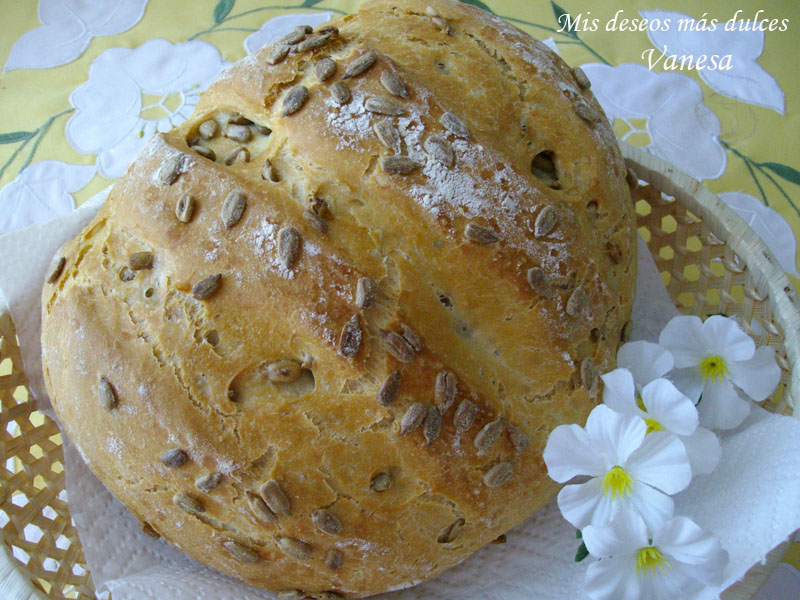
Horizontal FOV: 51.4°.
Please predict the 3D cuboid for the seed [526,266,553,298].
[{"bbox_3d":[0.040,-0.005,0.236,0.005,0.003,0.010,-34,101,-23],"label":"seed"}]

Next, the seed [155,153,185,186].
[{"bbox_3d":[-0.075,-0.043,0.274,0.006,0.003,0.012,27,79,11],"label":"seed"}]

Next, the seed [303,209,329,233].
[{"bbox_3d":[-0.024,-0.022,0.235,0.010,0.003,0.004,40,27,14],"label":"seed"}]

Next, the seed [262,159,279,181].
[{"bbox_3d":[-0.041,-0.041,0.263,0.004,0.005,0.009,-11,69,0],"label":"seed"}]

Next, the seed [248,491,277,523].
[{"bbox_3d":[-0.038,0.057,0.230,0.005,0.003,0.011,-35,99,14],"label":"seed"}]

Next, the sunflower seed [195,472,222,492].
[{"bbox_3d":[-0.054,0.052,0.237,0.009,0.004,0.004,-24,87,6],"label":"sunflower seed"}]

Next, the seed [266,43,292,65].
[{"bbox_3d":[-0.043,-0.088,0.297,0.010,0.003,0.005,-38,74,-8],"label":"seed"}]

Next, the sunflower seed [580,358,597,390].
[{"bbox_3d":[0.059,0.024,0.263,0.005,0.003,0.009,-12,93,-16],"label":"sunflower seed"}]

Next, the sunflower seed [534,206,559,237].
[{"bbox_3d":[0.042,-0.022,0.238,0.005,0.004,0.011,36,68,-7],"label":"sunflower seed"}]

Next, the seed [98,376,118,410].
[{"bbox_3d":[-0.084,0.027,0.237,0.005,0.003,0.010,-24,80,29],"label":"seed"}]

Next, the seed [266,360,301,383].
[{"bbox_3d":[-0.034,0.021,0.242,0.010,0.003,0.006,2,81,-1],"label":"seed"}]

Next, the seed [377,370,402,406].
[{"bbox_3d":[-0.003,0.025,0.242,0.005,0.003,0.011,32,81,0],"label":"seed"}]

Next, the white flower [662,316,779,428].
[{"bbox_3d":[0.111,0.025,0.288,0.040,0.014,0.038,0,72,11],"label":"white flower"}]

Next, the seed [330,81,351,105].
[{"bbox_3d":[-0.020,-0.069,0.279,0.005,0.004,0.010,-18,66,-7],"label":"seed"}]

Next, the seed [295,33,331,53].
[{"bbox_3d":[-0.028,-0.084,0.271,0.011,0.004,0.005,-25,53,-9],"label":"seed"}]

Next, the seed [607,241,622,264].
[{"bbox_3d":[0.071,-0.015,0.274,0.004,0.003,0.008,-28,90,-15],"label":"seed"}]

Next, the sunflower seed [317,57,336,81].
[{"bbox_3d":[-0.022,-0.071,0.256,0.006,0.004,0.009,14,61,13],"label":"sunflower seed"}]

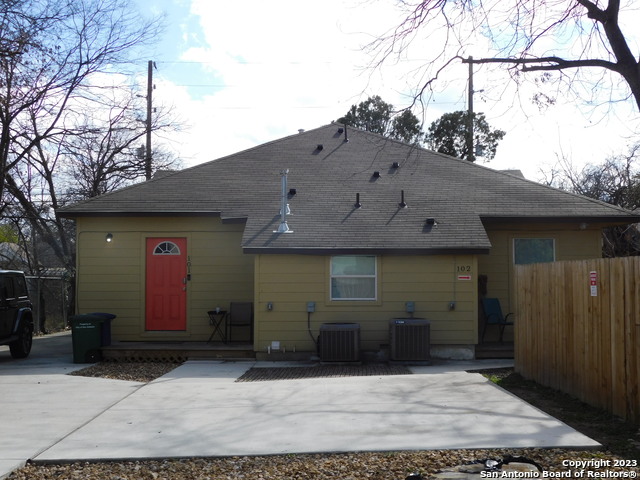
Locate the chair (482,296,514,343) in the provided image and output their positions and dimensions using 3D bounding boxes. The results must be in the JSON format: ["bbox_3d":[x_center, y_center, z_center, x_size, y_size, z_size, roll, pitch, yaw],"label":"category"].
[{"bbox_3d":[3.810,1.704,17.439,0.650,0.920,0.580,-2,-3,38],"label":"chair"}]

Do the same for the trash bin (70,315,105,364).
[{"bbox_3d":[-4.420,1.878,15.929,0.670,0.930,0.580,1,-3,-11],"label":"trash bin"}]

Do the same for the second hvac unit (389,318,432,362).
[{"bbox_3d":[1.660,1.827,15.341,0.700,0.745,0.700,0,-3,0],"label":"second hvac unit"}]

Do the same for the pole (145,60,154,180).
[{"bbox_3d":[-7.400,-2.238,36.147,0.300,11.100,0.300,0,-3,0],"label":"pole"}]

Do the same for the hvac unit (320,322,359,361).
[{"bbox_3d":[0.372,1.879,15.338,0.720,0.680,0.720,0,-3,0],"label":"hvac unit"}]

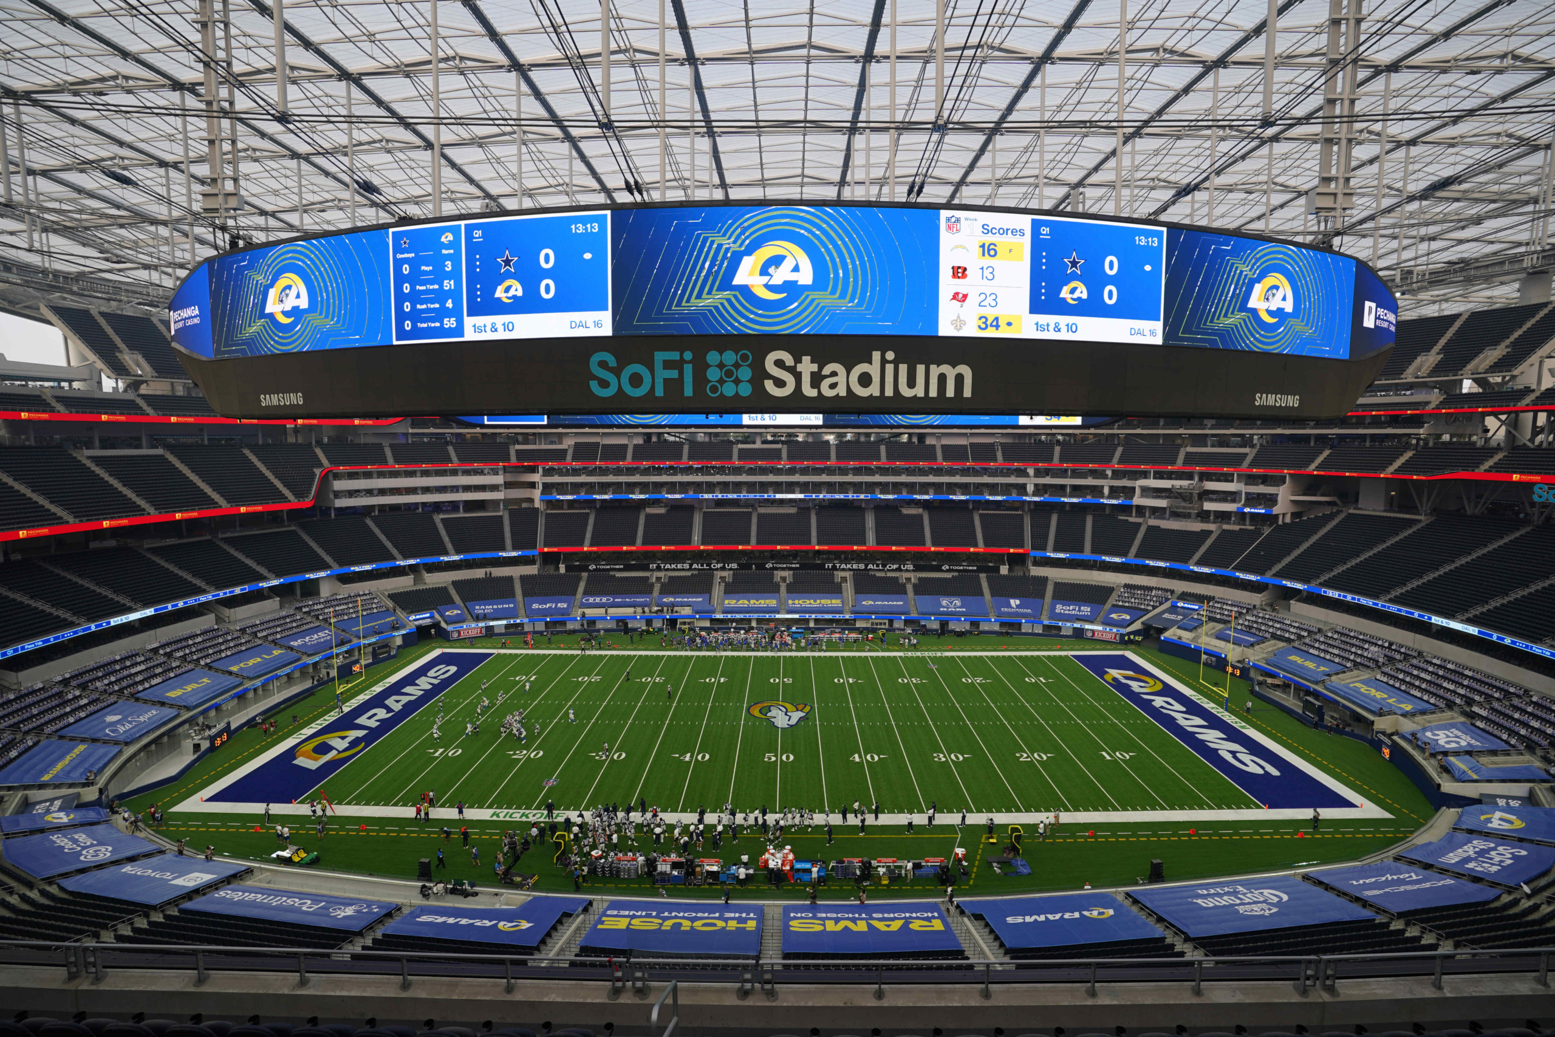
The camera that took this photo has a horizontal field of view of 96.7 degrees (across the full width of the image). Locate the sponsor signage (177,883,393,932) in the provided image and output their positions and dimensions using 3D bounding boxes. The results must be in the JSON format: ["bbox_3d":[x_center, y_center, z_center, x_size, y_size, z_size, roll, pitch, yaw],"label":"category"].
[{"bbox_3d":[-31.370,25.100,44.530,13.170,0.350,4.490,1,-11,9],"label":"sponsor signage"}]

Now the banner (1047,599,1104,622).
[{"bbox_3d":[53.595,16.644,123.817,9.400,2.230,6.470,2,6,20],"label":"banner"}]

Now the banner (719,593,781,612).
[{"bbox_3d":[-5.040,16.570,133.900,11.090,0.350,7.480,0,22,0],"label":"banner"}]

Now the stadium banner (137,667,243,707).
[{"bbox_3d":[-70.730,20.600,83.710,6.030,0.350,9.340,14,5,-5],"label":"stadium banner"}]

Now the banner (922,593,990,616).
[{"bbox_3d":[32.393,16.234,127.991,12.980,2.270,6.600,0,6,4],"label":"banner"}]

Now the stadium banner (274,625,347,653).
[{"bbox_3d":[-69.780,18.480,104.710,6.380,0.350,8.460,15,8,9],"label":"stadium banner"}]

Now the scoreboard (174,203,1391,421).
[{"bbox_3d":[0.320,-20.420,84.490,138.000,18.000,52.000,0,6,0],"label":"scoreboard"}]

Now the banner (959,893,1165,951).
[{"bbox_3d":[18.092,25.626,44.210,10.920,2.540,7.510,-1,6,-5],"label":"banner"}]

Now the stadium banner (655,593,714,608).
[{"bbox_3d":[-17.570,16.370,133.900,12.200,0.350,7.290,2,21,3],"label":"stadium banner"}]

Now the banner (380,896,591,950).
[{"bbox_3d":[-18.280,25.470,43.650,11.230,0.350,7.320,2,-10,-1],"label":"banner"}]

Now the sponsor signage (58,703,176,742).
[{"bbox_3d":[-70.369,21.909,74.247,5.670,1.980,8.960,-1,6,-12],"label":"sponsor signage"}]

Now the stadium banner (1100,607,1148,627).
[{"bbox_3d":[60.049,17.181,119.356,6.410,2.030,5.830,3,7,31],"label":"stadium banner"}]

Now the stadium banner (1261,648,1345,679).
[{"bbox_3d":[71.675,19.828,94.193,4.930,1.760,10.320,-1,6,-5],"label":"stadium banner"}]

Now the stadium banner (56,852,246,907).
[{"bbox_3d":[-42.600,24.970,47.990,8.650,0.350,7.110,2,-10,14],"label":"stadium banner"}]

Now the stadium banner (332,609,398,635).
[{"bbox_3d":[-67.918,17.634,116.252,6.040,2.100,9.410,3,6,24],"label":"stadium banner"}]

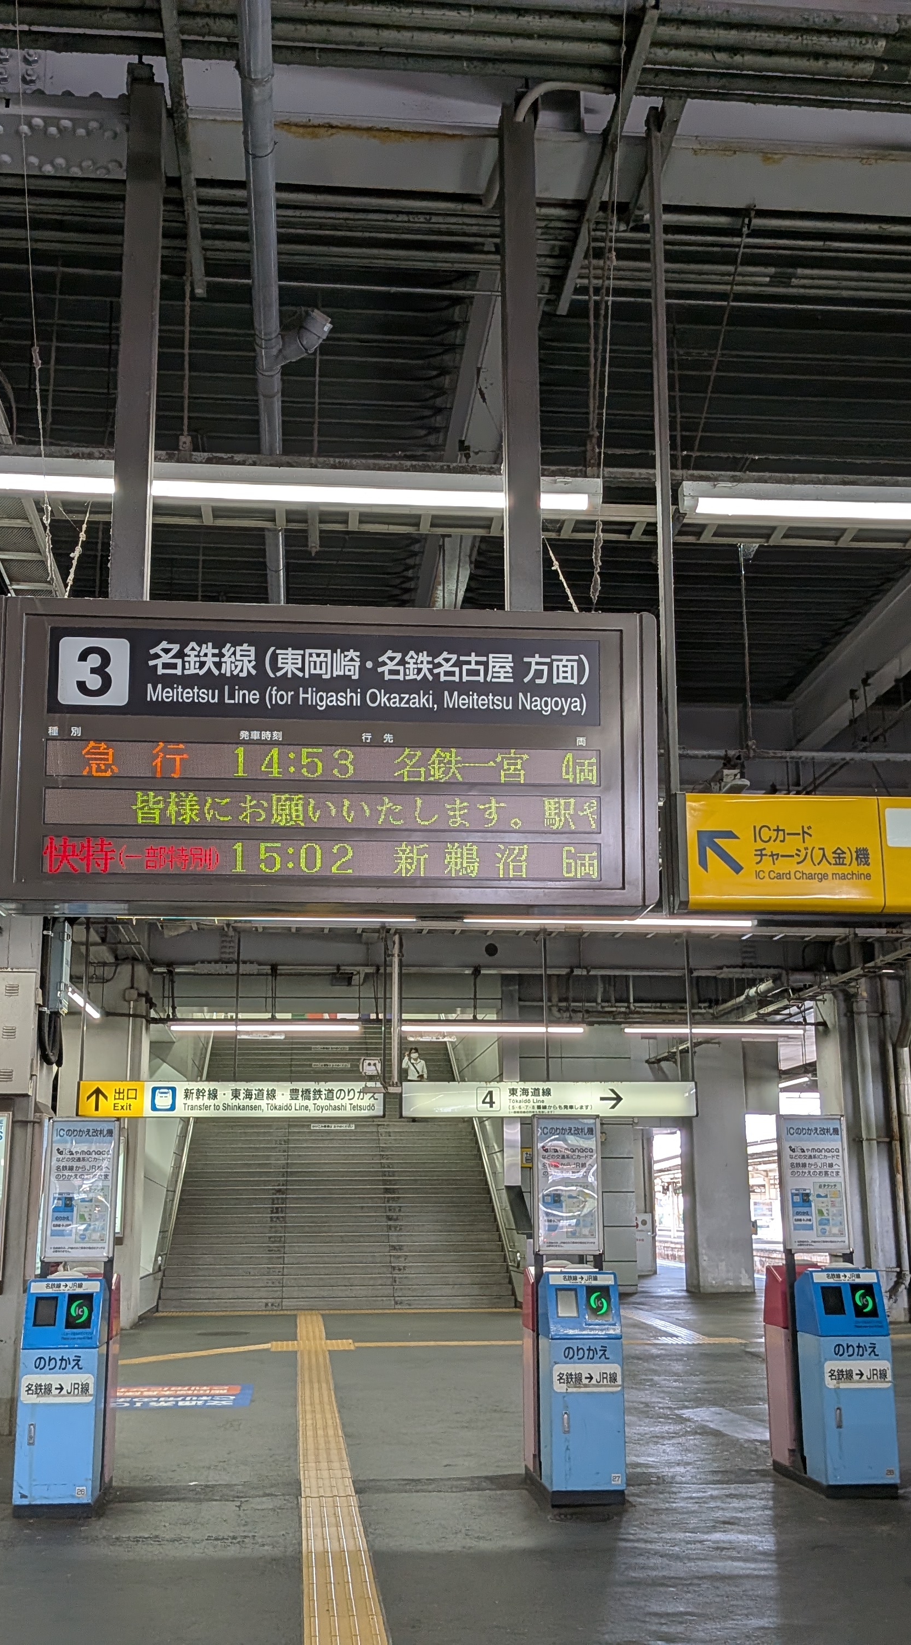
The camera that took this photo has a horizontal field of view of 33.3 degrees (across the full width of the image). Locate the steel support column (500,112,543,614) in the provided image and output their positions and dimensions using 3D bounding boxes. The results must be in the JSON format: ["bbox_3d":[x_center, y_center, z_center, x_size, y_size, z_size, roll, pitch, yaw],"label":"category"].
[{"bbox_3d":[0.205,-1.466,4.813,0.100,1.820,0.100,1,-13,-6],"label":"steel support column"}]

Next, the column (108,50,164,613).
[{"bbox_3d":[-0.978,-1.516,4.705,0.100,1.880,0.100,1,-13,-6],"label":"column"}]

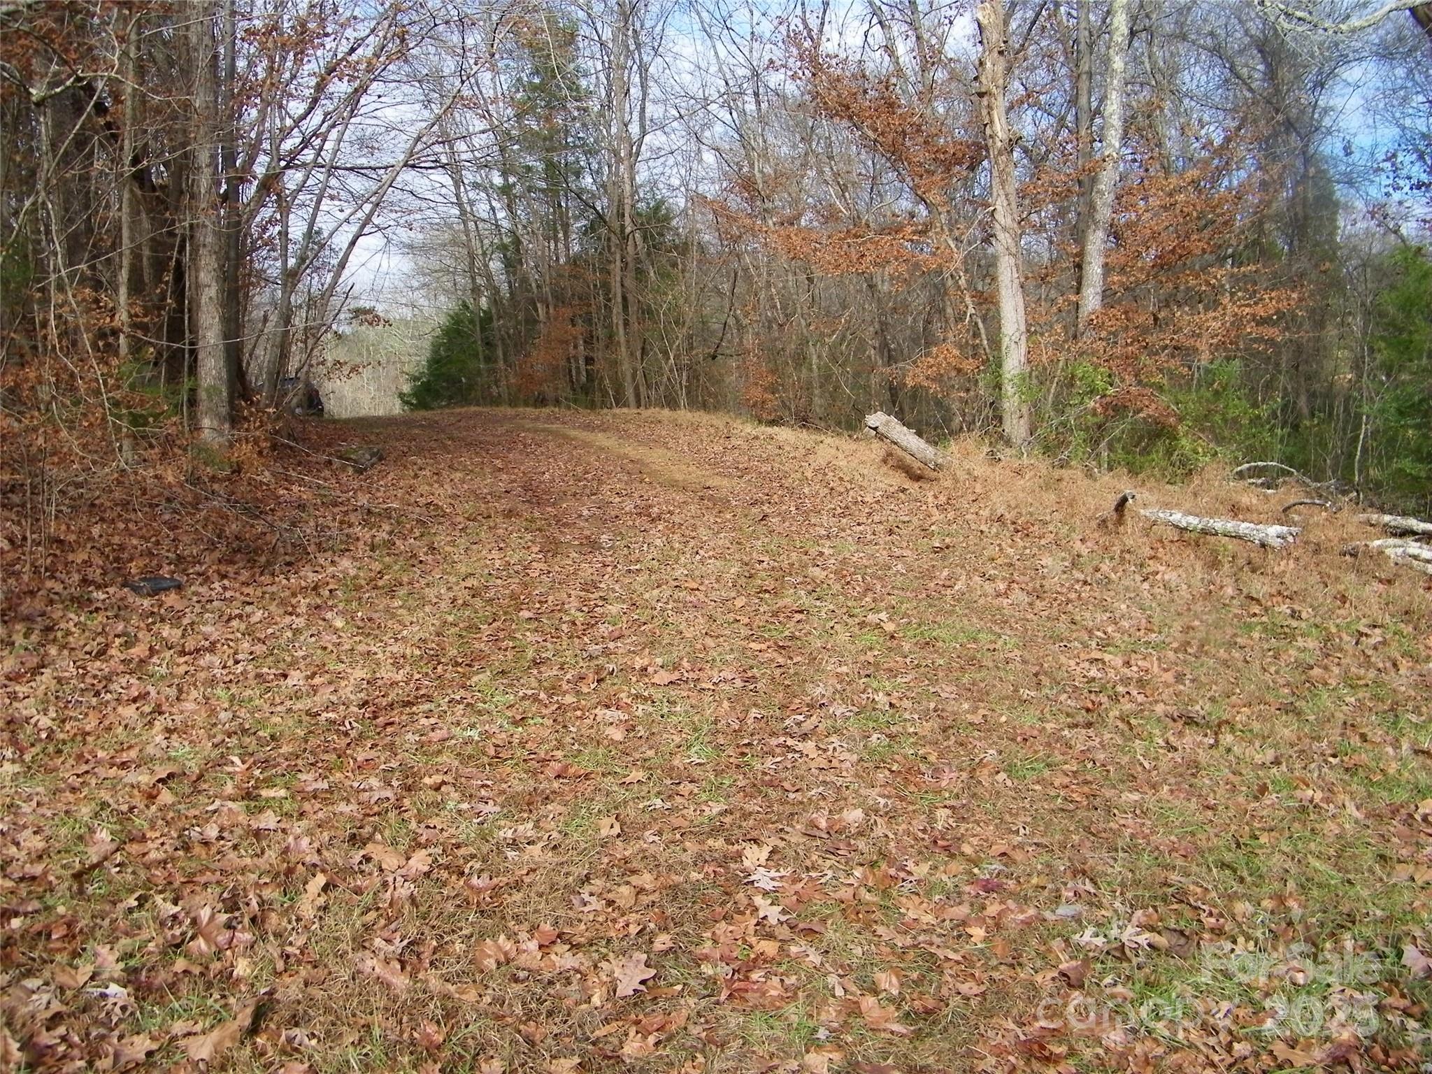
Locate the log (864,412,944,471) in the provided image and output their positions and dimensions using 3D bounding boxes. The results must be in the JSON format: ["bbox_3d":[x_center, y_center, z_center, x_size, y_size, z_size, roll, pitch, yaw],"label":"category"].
[{"bbox_3d":[2.764,-1.392,17.000,1.348,0.310,0.310,29,-5,-19],"label":"log"}]

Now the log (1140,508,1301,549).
[{"bbox_3d":[4.692,-0.113,10.850,1.375,0.210,0.210,10,9,31],"label":"log"}]

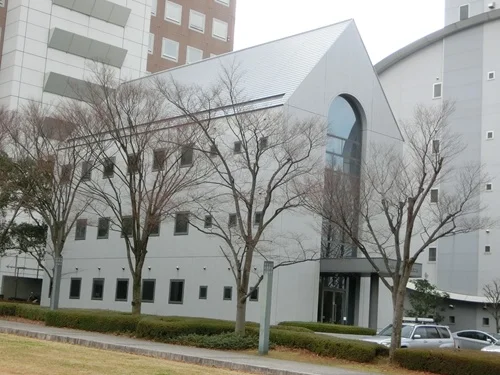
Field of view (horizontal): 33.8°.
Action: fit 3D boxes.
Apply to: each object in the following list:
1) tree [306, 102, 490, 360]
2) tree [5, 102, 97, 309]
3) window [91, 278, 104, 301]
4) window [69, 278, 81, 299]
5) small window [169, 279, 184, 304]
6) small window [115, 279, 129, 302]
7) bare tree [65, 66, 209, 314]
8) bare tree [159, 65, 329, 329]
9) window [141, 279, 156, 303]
[{"bbox_3d":[4.977,1.412,28.128,6.226,8.898,6.040,2,-9,10],"label":"tree"},{"bbox_3d":[-10.756,1.072,43.935,5.058,11.771,4.906,6,-9,-12],"label":"tree"},{"bbox_3d":[-9.569,6.383,51.778,0.150,1.372,1.282,12,-12,-42],"label":"window"},{"bbox_3d":[-11.392,6.572,53.687,0.150,1.372,1.282,12,-12,-42],"label":"window"},{"bbox_3d":[-4.112,5.823,46.064,0.150,1.372,1.282,12,-12,-42],"label":"small window"},{"bbox_3d":[-7.759,6.195,49.883,0.150,1.372,1.282,12,-12,-42],"label":"small window"},{"bbox_3d":[-5.471,0.325,39.050,6.830,12.678,6.625,5,-9,-7],"label":"bare tree"},{"bbox_3d":[-0.475,0.553,33.744,6.943,11.495,6.734,4,-9,0],"label":"bare tree"},{"bbox_3d":[-5.949,6.016,47.987,0.150,1.372,1.282,12,-12,-42],"label":"window"}]

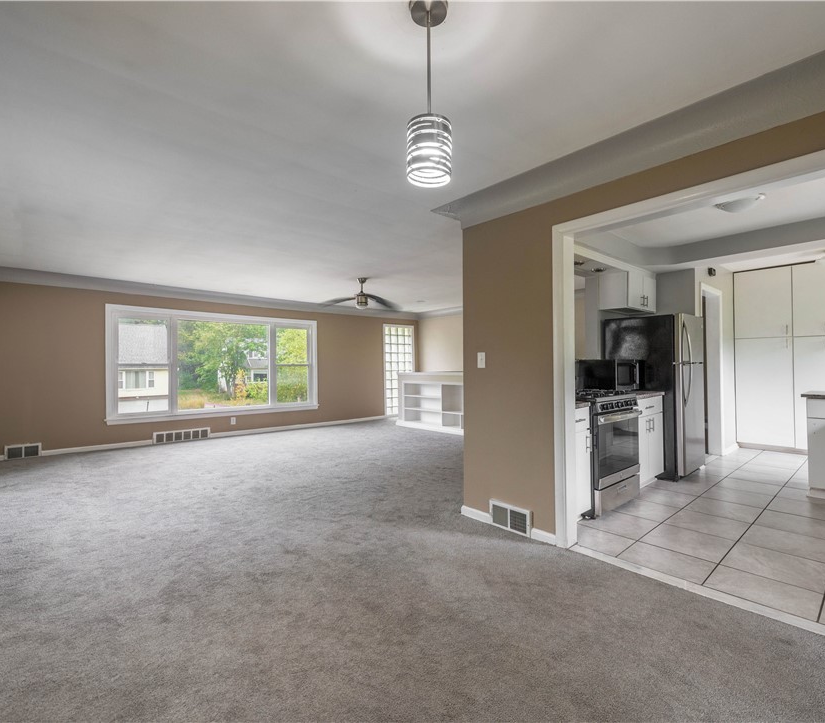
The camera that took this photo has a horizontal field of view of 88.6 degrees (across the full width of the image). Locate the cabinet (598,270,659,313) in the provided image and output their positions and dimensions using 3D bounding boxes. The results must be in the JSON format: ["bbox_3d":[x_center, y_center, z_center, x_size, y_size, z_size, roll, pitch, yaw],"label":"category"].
[{"bbox_3d":[2.473,-0.763,4.816,0.830,0.385,0.295,0,-1,-42],"label":"cabinet"}]

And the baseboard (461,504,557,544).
[{"bbox_3d":[0.649,1.155,3.014,0.020,0.072,0.806,0,-1,-42],"label":"baseboard"}]

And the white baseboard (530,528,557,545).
[{"bbox_3d":[0.857,1.151,2.780,0.020,0.072,0.179,0,-1,-42],"label":"white baseboard"}]

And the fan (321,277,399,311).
[{"bbox_3d":[-0.718,-0.962,6.075,1.220,0.480,1.220,0,-1,-42],"label":"fan"}]

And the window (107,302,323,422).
[{"bbox_3d":[-3.187,0.056,7.290,3.460,1.750,0.120,0,-1,-42],"label":"window"}]

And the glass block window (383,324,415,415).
[{"bbox_3d":[-0.327,0.202,9.767,0.914,2.050,0.110,0,-1,-42],"label":"glass block window"}]

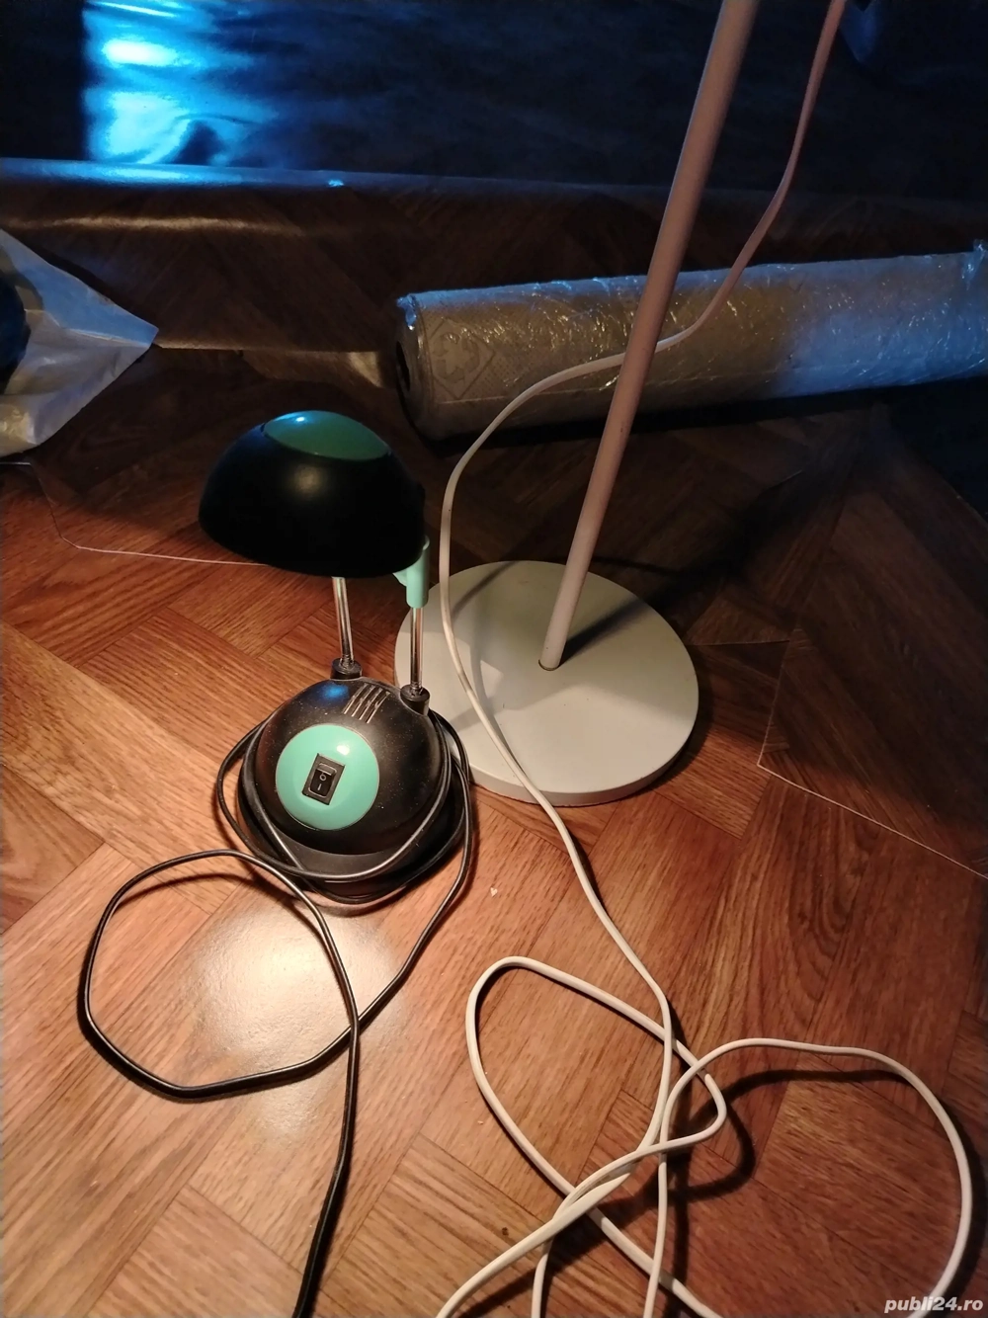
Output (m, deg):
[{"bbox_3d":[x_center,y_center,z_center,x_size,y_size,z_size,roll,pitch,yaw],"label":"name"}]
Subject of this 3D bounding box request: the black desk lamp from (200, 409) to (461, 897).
[{"bbox_3d":[-0.063,-0.006,0.442,0.131,0.256,0.134,19,48,6],"label":"black desk lamp"}]

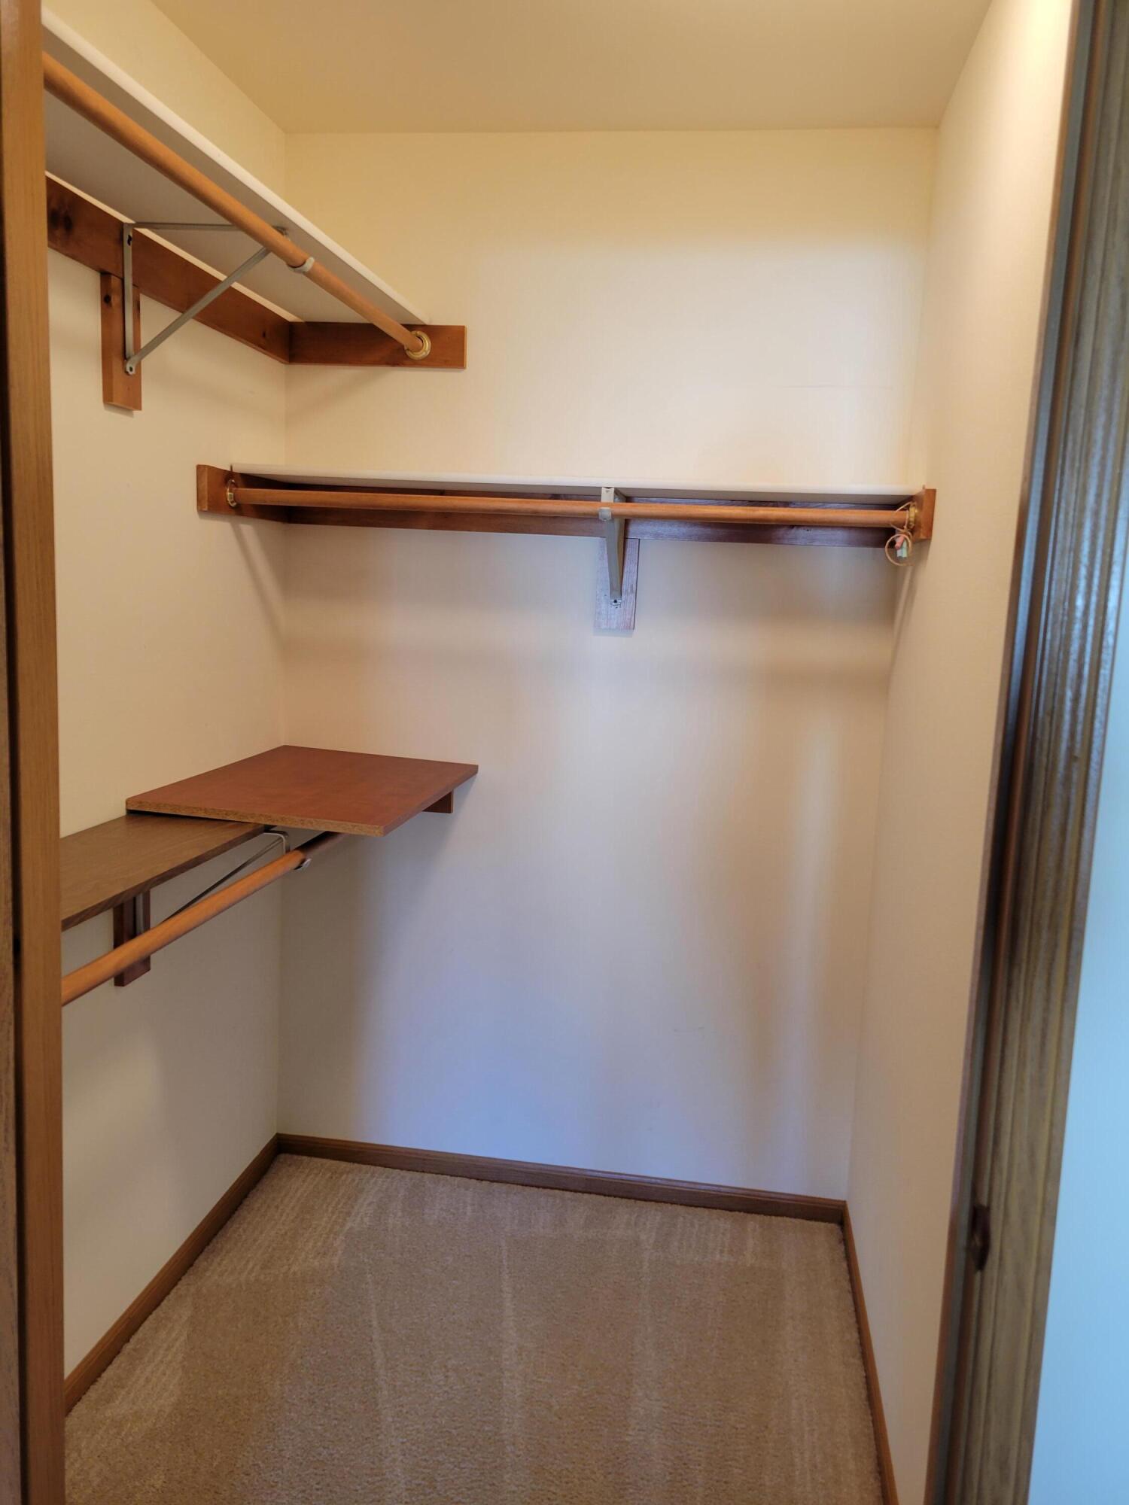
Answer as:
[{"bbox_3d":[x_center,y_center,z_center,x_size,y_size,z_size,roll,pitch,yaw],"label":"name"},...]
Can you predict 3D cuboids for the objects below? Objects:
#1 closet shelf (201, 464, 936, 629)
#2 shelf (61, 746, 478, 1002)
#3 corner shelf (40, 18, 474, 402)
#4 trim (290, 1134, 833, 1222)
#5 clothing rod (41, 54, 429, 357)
[{"bbox_3d":[0.003,-0.409,2.334,1.396,0.307,0.404,4,8,8],"label":"closet shelf"},{"bbox_3d":[-0.561,0.277,1.908,0.495,0.333,1.596,4,8,8],"label":"shelf"},{"bbox_3d":[-0.551,-0.712,1.770,0.425,0.311,1.596,4,8,8],"label":"corner shelf"},{"bbox_3d":[-0.032,1.029,2.737,1.396,0.053,0.014,4,8,8],"label":"trim"},{"bbox_3d":[-0.459,-0.794,1.735,0.039,0.039,1.577,4,8,8],"label":"clothing rod"}]

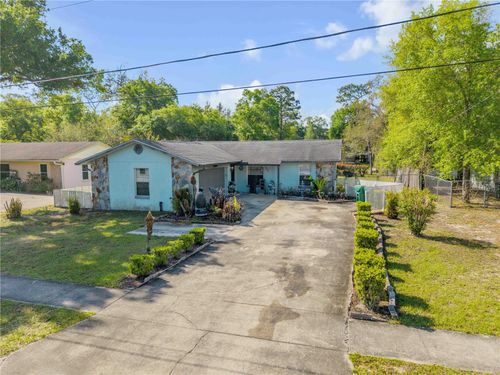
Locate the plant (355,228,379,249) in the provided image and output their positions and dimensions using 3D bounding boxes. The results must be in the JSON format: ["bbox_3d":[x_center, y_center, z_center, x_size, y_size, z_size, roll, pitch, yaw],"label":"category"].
[{"bbox_3d":[4.026,1.708,11.894,0.780,0.620,0.700,1,8,18],"label":"plant"}]

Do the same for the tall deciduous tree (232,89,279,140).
[{"bbox_3d":[0.799,-8.559,50.699,6.490,11.238,6.490,1,8,18],"label":"tall deciduous tree"}]

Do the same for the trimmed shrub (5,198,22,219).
[{"bbox_3d":[-11.675,1.041,17.060,0.560,0.830,0.550,2,7,17],"label":"trimmed shrub"}]

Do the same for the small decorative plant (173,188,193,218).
[{"bbox_3d":[-3.419,0.798,17.489,0.950,1.400,0.900,0,6,0],"label":"small decorative plant"}]

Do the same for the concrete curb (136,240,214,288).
[{"bbox_3d":[-2.064,2.164,10.659,0.250,0.140,4.296,3,7,20],"label":"concrete curb"}]

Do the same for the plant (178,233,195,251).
[{"bbox_3d":[-2.074,1.865,11.476,0.550,0.520,0.500,2,6,17],"label":"plant"}]

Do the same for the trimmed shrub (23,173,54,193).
[{"bbox_3d":[-16.620,-0.370,26.998,2.000,1.500,1.250,1,8,18],"label":"trimmed shrub"}]

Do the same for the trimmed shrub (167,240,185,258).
[{"bbox_3d":[-2.327,1.927,10.876,0.520,0.520,0.500,0,6,0],"label":"trimmed shrub"}]

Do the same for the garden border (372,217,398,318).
[{"bbox_3d":[4.364,1.957,11.630,0.350,0.200,9.677,1,7,17],"label":"garden border"}]

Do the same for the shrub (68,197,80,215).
[{"bbox_3d":[-9.391,0.944,18.506,0.620,0.900,0.620,0,6,0],"label":"shrub"}]

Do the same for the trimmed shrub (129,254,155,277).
[{"bbox_3d":[-3.011,2.093,9.578,0.520,0.540,0.500,3,7,20],"label":"trimmed shrub"}]

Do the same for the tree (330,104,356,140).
[{"bbox_3d":[13.552,-6.812,49.561,4.800,9.914,4.800,0,6,0],"label":"tree"}]

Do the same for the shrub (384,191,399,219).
[{"bbox_3d":[7.172,0.851,17.467,0.650,1.300,0.650,0,6,0],"label":"shrub"}]

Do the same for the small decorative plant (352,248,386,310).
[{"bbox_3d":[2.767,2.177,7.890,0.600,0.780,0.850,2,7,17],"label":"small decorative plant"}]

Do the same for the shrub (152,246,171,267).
[{"bbox_3d":[-2.637,2.027,10.294,0.420,0.500,0.420,3,7,20],"label":"shrub"}]

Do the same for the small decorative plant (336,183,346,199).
[{"bbox_3d":[6.151,0.206,23.242,0.620,1.000,0.600,2,7,17],"label":"small decorative plant"}]

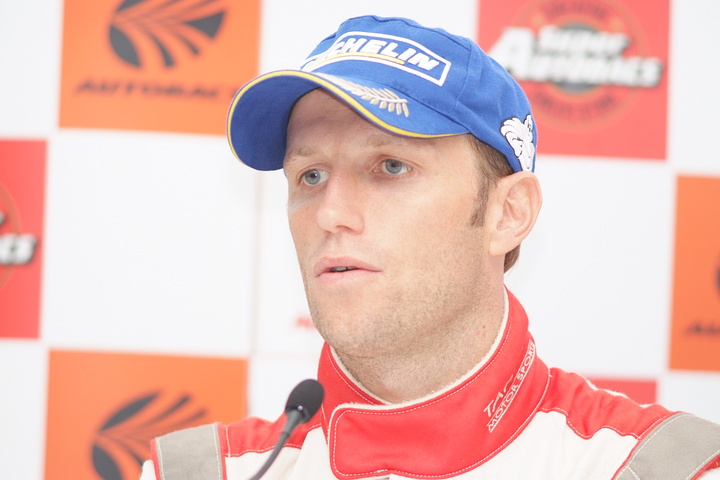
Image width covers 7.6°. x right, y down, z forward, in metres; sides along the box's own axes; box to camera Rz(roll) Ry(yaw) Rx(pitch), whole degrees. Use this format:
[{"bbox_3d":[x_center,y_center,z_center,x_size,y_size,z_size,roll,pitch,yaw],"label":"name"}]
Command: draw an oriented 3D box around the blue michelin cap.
[{"bbox_3d":[0.016,-0.103,3.750,0.170,0.130,0.270,-8,-17,31],"label":"blue michelin cap"}]

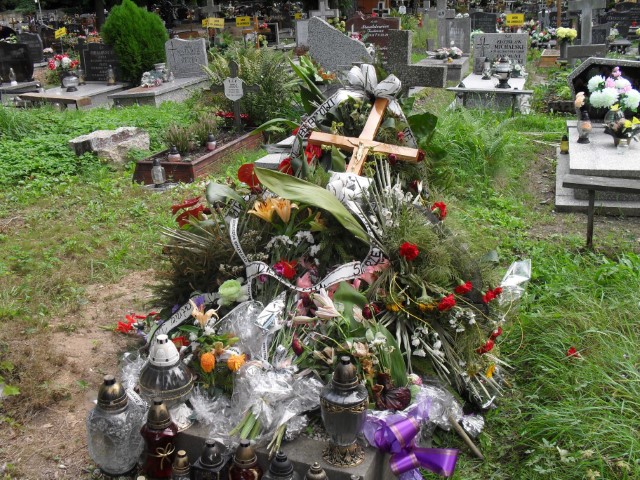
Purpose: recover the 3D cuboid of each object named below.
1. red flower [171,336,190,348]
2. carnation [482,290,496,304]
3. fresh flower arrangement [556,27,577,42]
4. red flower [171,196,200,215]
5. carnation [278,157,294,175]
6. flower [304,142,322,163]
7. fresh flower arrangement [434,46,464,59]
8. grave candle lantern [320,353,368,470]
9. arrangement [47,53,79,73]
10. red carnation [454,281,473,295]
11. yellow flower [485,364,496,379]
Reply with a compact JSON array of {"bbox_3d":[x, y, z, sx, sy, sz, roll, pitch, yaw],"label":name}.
[{"bbox_3d":[-0.582,0.428,2.700,0.075,0.045,0.065,-7,22,-13],"label":"red flower"},{"bbox_3d":[0.676,0.229,2.580,0.053,0.048,0.053,6,21,15],"label":"carnation"},{"bbox_3d":[4.571,-3.820,12.000,0.370,0.270,0.300,6,23,19],"label":"fresh flower arrangement"},{"bbox_3d":[-0.644,-0.165,3.100,0.130,0.075,0.100,-6,22,-11],"label":"red flower"},{"bbox_3d":[-0.176,-0.391,3.400,0.080,0.095,0.070,-3,21,-3],"label":"carnation"},{"bbox_3d":[-0.035,-0.473,3.500,0.095,0.100,0.080,-2,21,0],"label":"flower"},{"bbox_3d":[2.283,-3.334,11.500,0.500,0.190,0.350,4,20,10],"label":"fresh flower arrangement"},{"bbox_3d":[0.071,0.475,1.817,0.135,0.335,0.135,1,21,2],"label":"grave candle lantern"},{"bbox_3d":[-3.819,-2.637,9.600,0.460,0.280,0.400,-8,21,-20],"label":"arrangement"},{"bbox_3d":[0.559,0.185,2.520,0.065,0.048,0.060,5,21,13],"label":"red carnation"},{"bbox_3d":[0.638,0.492,2.420,0.042,0.048,0.040,6,21,16],"label":"yellow flower"}]

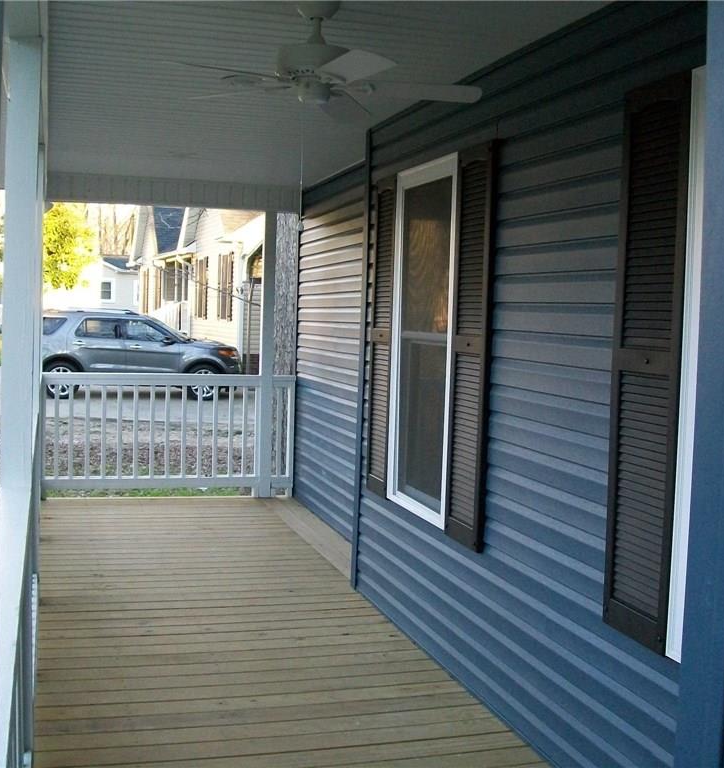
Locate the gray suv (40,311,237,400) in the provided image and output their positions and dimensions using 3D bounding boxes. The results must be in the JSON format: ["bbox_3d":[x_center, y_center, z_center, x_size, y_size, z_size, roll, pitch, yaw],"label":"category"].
[{"bbox_3d":[-4.940,-0.640,22.120,5.000,1.790,2.020,1,4,-16],"label":"gray suv"}]

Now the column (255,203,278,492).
[{"bbox_3d":[-0.749,-0.222,8.406,0.094,2.250,0.094,1,4,-17],"label":"column"}]

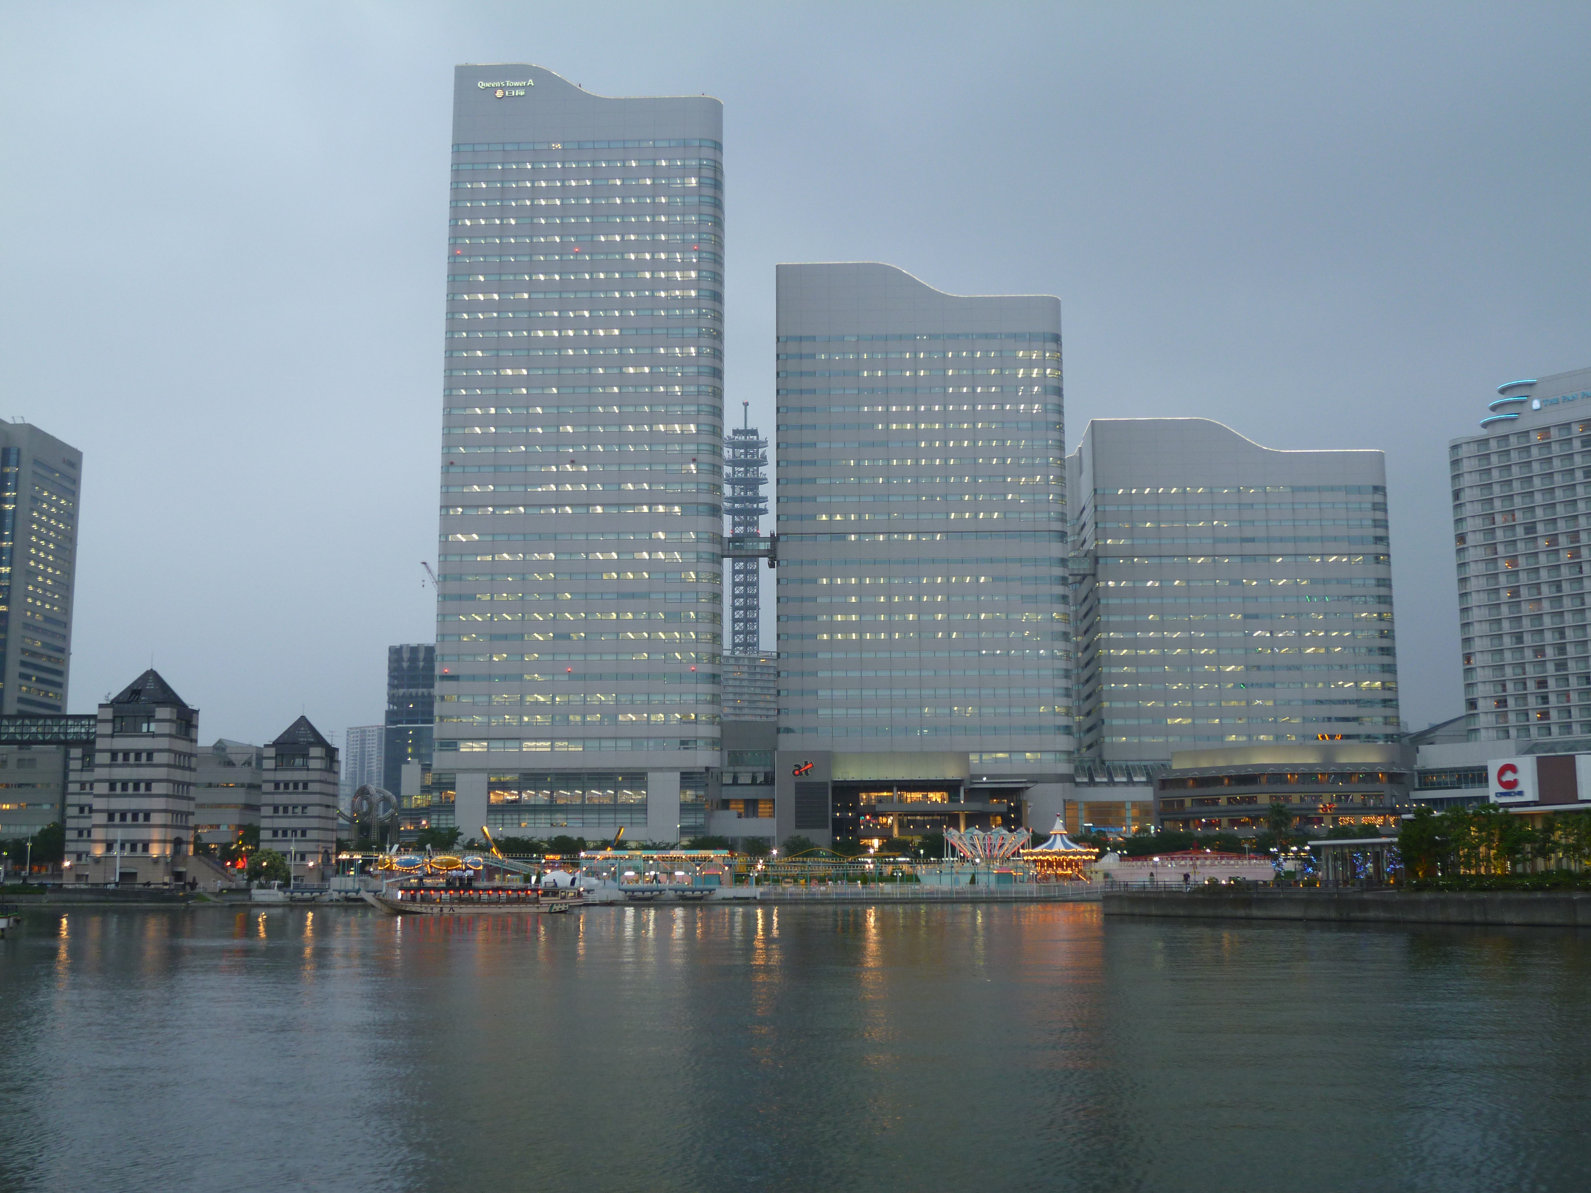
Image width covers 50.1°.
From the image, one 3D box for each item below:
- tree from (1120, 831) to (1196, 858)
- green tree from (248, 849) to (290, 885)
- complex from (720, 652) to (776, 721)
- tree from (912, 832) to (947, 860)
[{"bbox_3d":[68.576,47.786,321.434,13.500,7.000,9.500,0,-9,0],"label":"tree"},{"bbox_3d":[-72.763,37.444,235.080,6.100,5.300,6.000,0,-9,0],"label":"green tree"},{"bbox_3d":[-20.734,72.552,763.890,36.000,90.000,28.000,3,-9,-18],"label":"complex"},{"bbox_3d":[24.874,47.282,316.478,6.600,6.900,6.600,0,-9,0],"label":"tree"}]

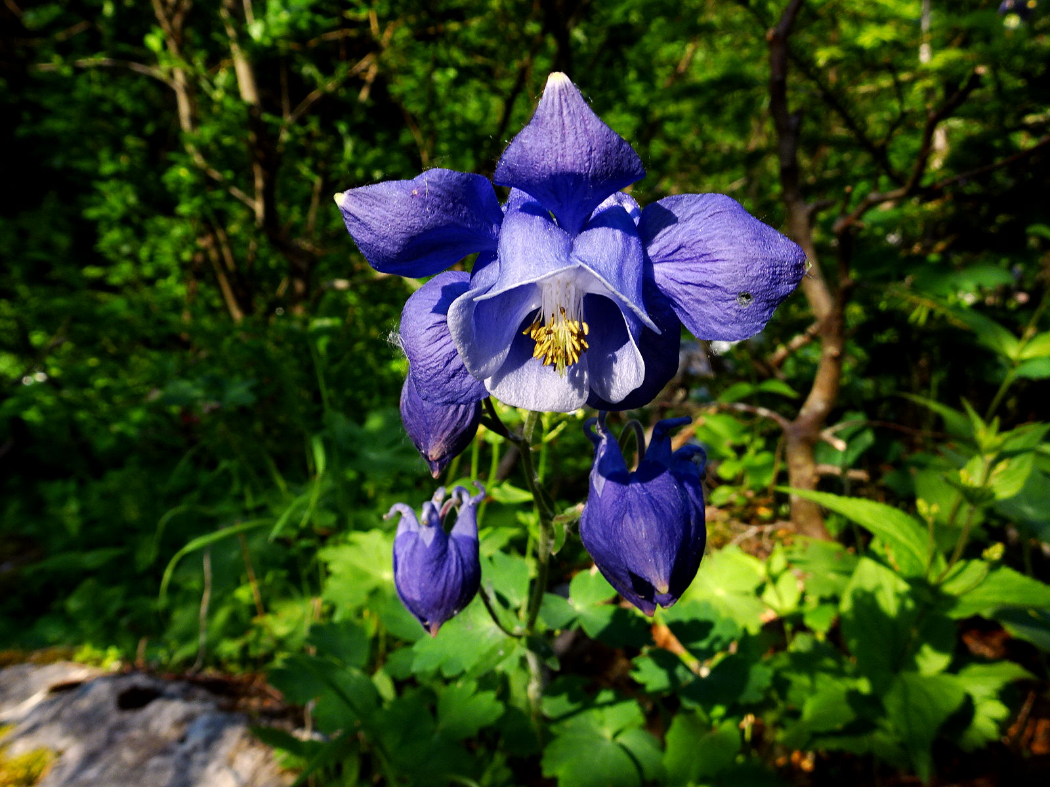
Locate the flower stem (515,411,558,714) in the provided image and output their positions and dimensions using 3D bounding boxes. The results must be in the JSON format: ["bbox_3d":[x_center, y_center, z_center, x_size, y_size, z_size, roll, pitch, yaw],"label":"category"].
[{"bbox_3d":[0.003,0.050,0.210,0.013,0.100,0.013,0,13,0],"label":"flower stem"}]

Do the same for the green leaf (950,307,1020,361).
[{"bbox_3d":[0.474,-0.062,0.750,0.092,0.018,0.038,34,43,6],"label":"green leaf"}]

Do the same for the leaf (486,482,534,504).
[{"bbox_3d":[-0.007,0.044,0.320,0.021,0.009,0.015,0,13,0],"label":"leaf"}]

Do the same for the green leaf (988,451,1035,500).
[{"bbox_3d":[0.374,0.063,0.560,0.036,0.036,0.025,0,13,0],"label":"green leaf"}]

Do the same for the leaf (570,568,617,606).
[{"bbox_3d":[0.035,0.096,0.360,0.026,0.007,0.025,4,42,5],"label":"leaf"}]

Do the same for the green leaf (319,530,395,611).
[{"bbox_3d":[-0.091,0.097,0.400,0.046,0.012,0.048,0,44,0],"label":"green leaf"}]

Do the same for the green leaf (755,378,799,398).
[{"bbox_3d":[0.284,-0.006,0.820,0.051,0.012,0.026,16,36,8],"label":"green leaf"}]

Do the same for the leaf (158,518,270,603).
[{"bbox_3d":[-0.265,0.142,0.620,0.095,0.068,0.035,0,13,0],"label":"leaf"}]

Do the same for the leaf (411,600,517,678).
[{"bbox_3d":[-0.029,0.115,0.345,0.052,0.012,0.047,0,38,0],"label":"leaf"}]

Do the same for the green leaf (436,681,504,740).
[{"bbox_3d":[-0.020,0.116,0.265,0.026,0.016,0.022,0,13,0],"label":"green leaf"}]

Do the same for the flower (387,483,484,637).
[{"bbox_3d":[-0.031,0.058,0.255,0.032,0.051,0.032,0,13,0],"label":"flower"}]

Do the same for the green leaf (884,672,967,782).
[{"bbox_3d":[0.242,0.202,0.440,0.050,0.060,0.035,0,13,0],"label":"green leaf"}]

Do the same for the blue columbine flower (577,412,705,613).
[{"bbox_3d":[0.032,0.034,0.200,0.033,0.051,0.033,0,13,0],"label":"blue columbine flower"}]

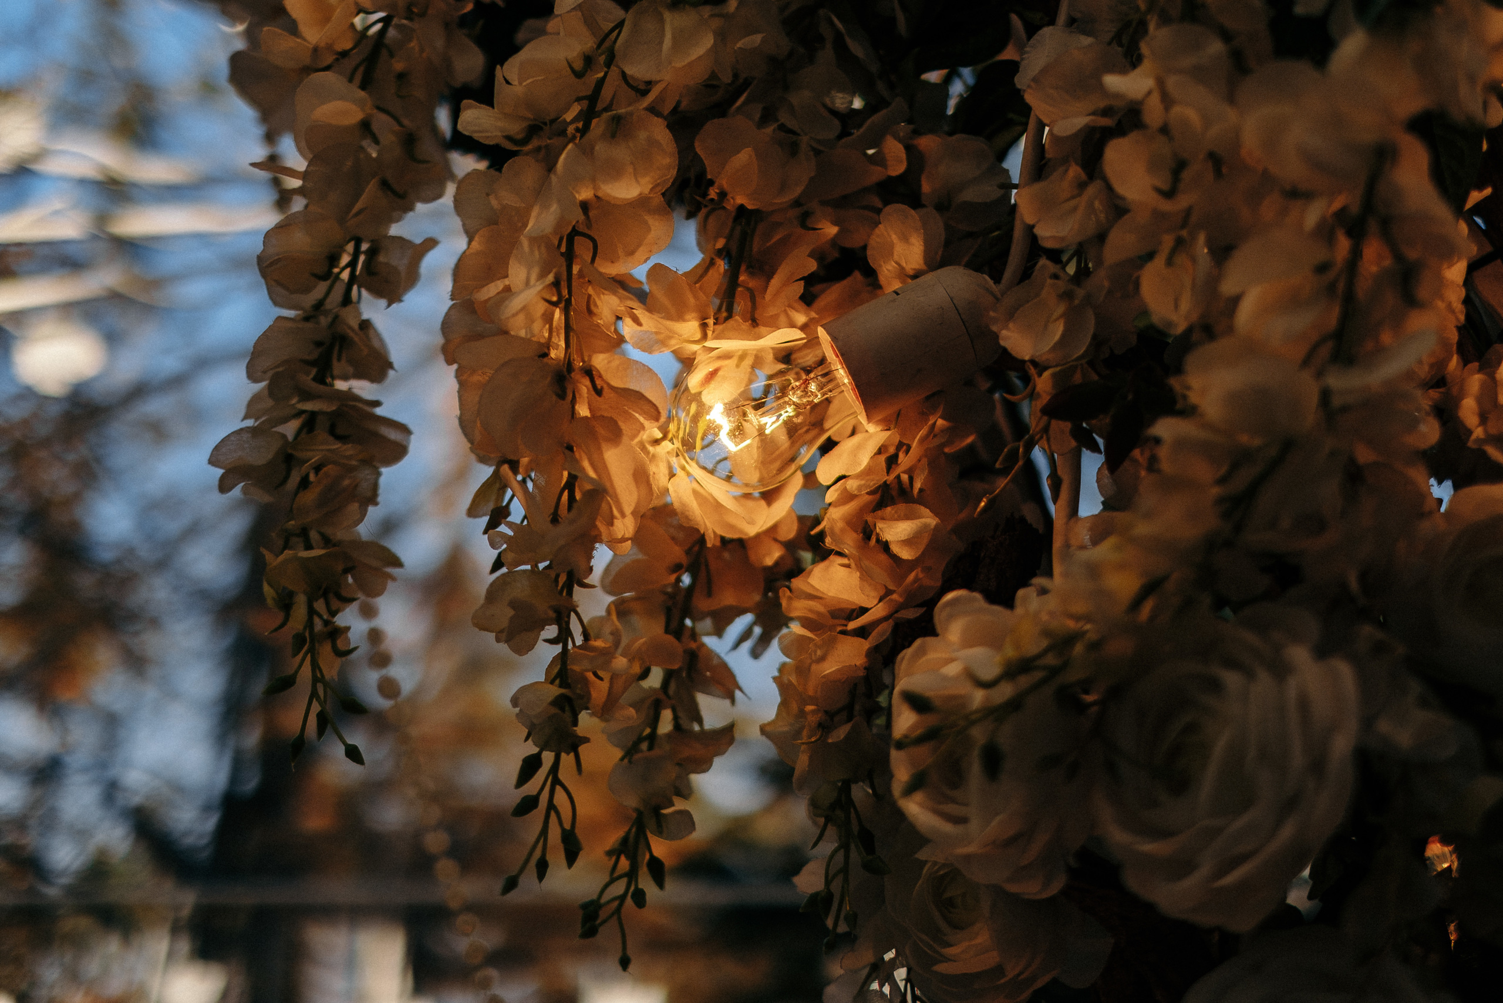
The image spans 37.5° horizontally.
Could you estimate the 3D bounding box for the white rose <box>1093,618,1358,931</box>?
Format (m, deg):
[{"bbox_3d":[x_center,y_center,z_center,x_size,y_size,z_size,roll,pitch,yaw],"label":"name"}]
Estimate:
[{"bbox_3d":[0.158,0.090,0.735,0.090,0.096,0.065,-4,-16,27],"label":"white rose"}]

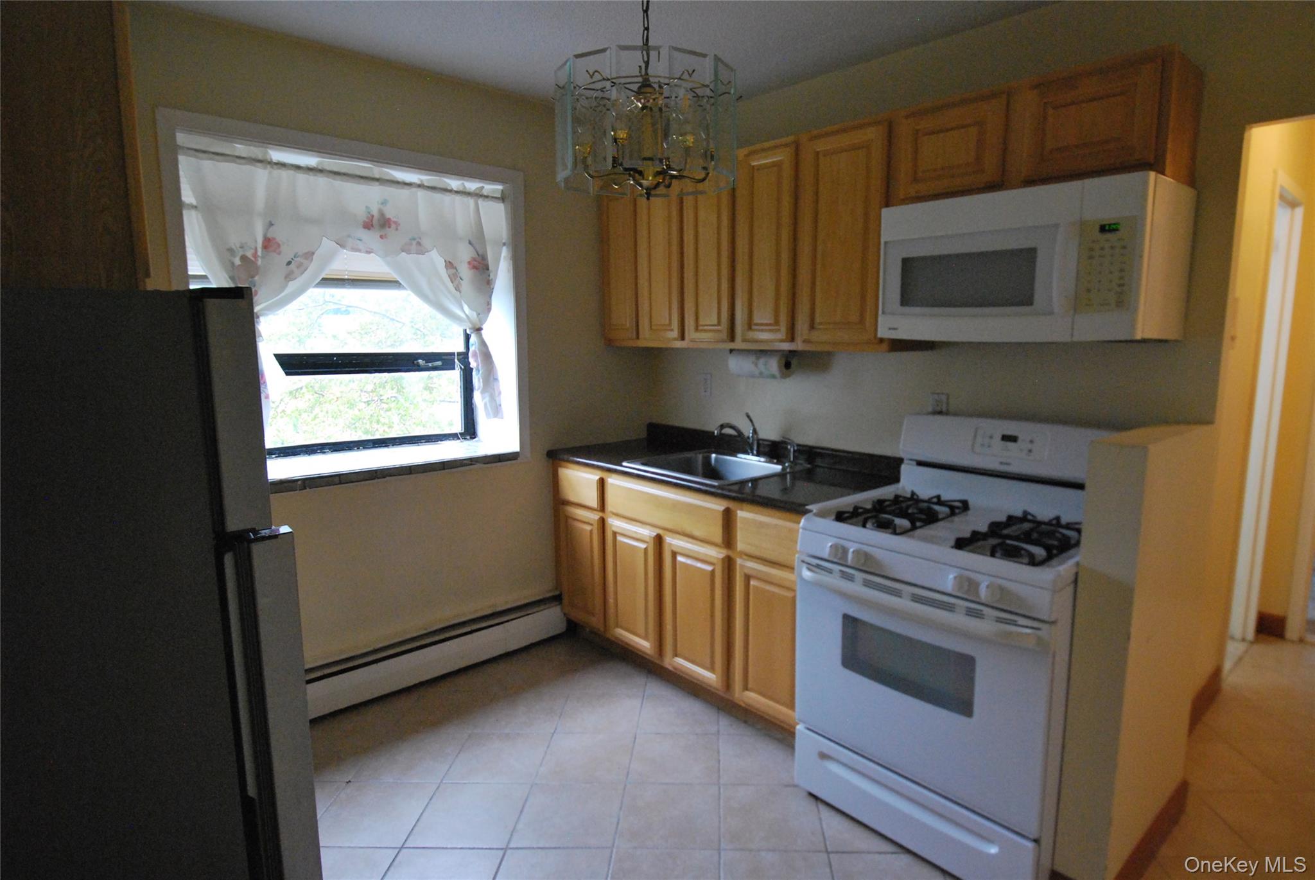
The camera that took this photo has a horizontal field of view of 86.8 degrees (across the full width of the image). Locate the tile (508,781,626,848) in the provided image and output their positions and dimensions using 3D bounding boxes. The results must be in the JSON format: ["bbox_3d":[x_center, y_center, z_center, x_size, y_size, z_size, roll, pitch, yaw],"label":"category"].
[{"bbox_3d":[-0.273,1.191,2.201,0.311,0.010,0.305,-1,10,3],"label":"tile"}]

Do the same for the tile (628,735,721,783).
[{"bbox_3d":[0.063,1.133,2.468,0.309,0.010,0.301,0,9,3],"label":"tile"}]

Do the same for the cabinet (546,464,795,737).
[{"bbox_3d":[0.250,0.558,3.141,0.625,0.837,1.530,-8,12,-42],"label":"cabinet"}]

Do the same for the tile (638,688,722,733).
[{"bbox_3d":[0.077,1.085,2.755,0.311,0.010,0.305,-1,10,3],"label":"tile"}]

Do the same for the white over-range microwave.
[{"bbox_3d":[1.131,-0.522,2.151,0.405,0.413,0.748,-8,12,-42],"label":"white over-range microwave"}]

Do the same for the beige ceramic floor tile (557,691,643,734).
[{"bbox_3d":[-0.221,1.089,2.772,0.305,0.010,0.304,0,9,3],"label":"beige ceramic floor tile"}]

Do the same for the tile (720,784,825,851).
[{"bbox_3d":[0.350,1.176,2.167,0.307,0.010,0.300,0,9,4],"label":"tile"}]

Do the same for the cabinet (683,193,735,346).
[{"bbox_3d":[0.327,-0.800,3.057,0.325,0.765,0.300,-8,12,-42],"label":"cabinet"}]

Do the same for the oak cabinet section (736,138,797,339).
[{"bbox_3d":[0.542,-0.772,2.839,0.335,0.740,0.310,-9,12,-42],"label":"oak cabinet section"}]

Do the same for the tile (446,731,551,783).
[{"bbox_3d":[-0.559,1.137,2.484,0.309,0.010,0.301,0,9,3],"label":"tile"}]

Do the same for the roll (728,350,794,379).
[{"bbox_3d":[0.439,-0.322,2.970,0.118,0.118,0.270,-8,12,-42],"label":"roll"}]

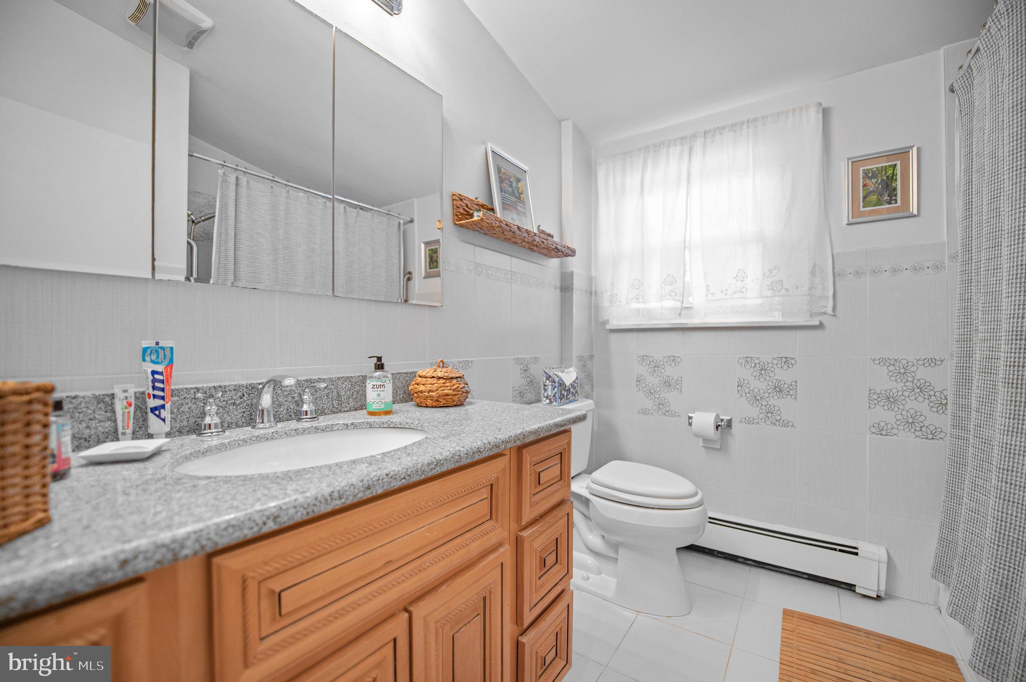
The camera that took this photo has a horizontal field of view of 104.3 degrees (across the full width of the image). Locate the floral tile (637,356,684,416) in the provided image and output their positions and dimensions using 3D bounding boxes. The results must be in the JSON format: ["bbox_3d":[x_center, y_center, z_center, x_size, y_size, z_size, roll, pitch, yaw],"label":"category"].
[{"bbox_3d":[0.798,0.244,2.182,0.247,0.332,0.010,-1,-1,34],"label":"floral tile"}]

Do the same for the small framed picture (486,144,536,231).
[{"bbox_3d":[0.006,-0.650,1.802,0.018,0.380,0.302,-11,-7,36],"label":"small framed picture"}]

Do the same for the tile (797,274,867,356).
[{"bbox_3d":[1.444,-0.100,1.815,0.250,0.346,0.010,-1,-1,32],"label":"tile"}]

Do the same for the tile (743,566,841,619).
[{"bbox_3d":[1.178,1.060,1.692,0.331,0.010,0.331,-1,-1,34],"label":"tile"}]

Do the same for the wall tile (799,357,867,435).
[{"bbox_3d":[1.405,0.238,1.759,0.242,0.332,0.010,0,0,32],"label":"wall tile"}]

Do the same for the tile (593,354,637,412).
[{"bbox_3d":[0.594,0.246,2.321,0.247,0.332,0.010,-1,-1,34],"label":"tile"}]

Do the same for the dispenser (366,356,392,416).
[{"bbox_3d":[-0.384,0.126,1.145,0.076,0.164,0.076,0,-1,-38],"label":"dispenser"}]

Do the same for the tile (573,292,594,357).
[{"bbox_3d":[0.403,-0.098,2.221,0.010,0.340,0.246,0,0,34],"label":"tile"}]

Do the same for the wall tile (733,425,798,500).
[{"bbox_3d":[1.198,0.571,1.886,0.242,0.332,0.010,0,0,32],"label":"wall tile"}]

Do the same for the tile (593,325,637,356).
[{"bbox_3d":[0.594,0.006,2.346,0.265,0.149,0.010,-1,-1,35],"label":"tile"}]

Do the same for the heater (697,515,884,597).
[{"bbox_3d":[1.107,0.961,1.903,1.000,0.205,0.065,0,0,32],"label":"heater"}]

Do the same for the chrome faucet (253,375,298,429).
[{"bbox_3d":[-0.502,0.130,0.844,0.160,0.118,0.052,-1,-1,34],"label":"chrome faucet"}]

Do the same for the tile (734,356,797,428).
[{"bbox_3d":[1.233,0.245,1.946,0.250,0.341,0.010,-1,-1,32],"label":"tile"}]

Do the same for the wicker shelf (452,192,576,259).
[{"bbox_3d":[0.046,-0.514,1.810,0.138,0.125,0.735,-1,-1,36],"label":"wicker shelf"}]

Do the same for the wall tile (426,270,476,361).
[{"bbox_3d":[-0.233,-0.095,1.546,0.010,0.346,0.250,-1,-1,36],"label":"wall tile"}]

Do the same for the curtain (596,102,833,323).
[{"bbox_3d":[0.932,-0.553,2.014,1.042,0.966,0.100,0,0,32],"label":"curtain"}]

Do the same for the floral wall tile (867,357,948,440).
[{"bbox_3d":[1.630,0.237,1.653,0.244,0.333,0.010,0,0,31],"label":"floral wall tile"}]

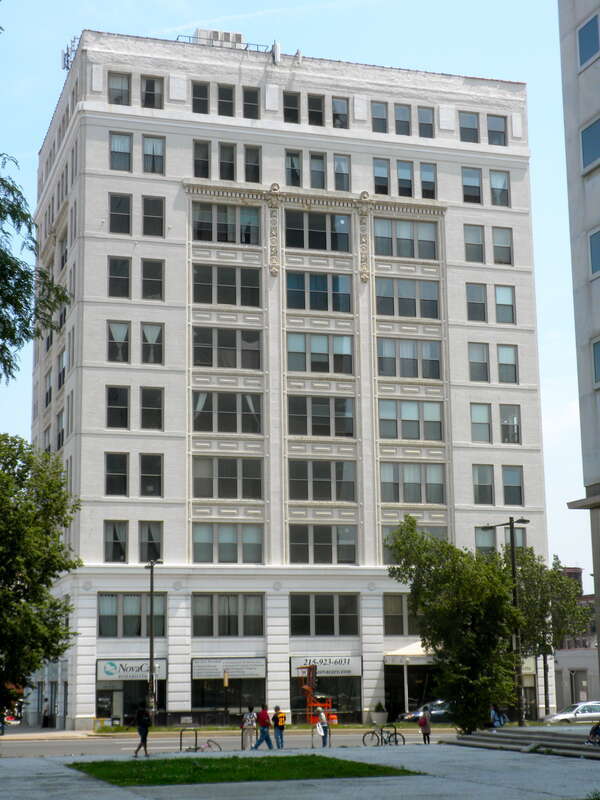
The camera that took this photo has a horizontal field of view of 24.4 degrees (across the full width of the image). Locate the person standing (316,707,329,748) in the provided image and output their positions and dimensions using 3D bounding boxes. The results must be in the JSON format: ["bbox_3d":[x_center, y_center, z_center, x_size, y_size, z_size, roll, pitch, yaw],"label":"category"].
[{"bbox_3d":[0.912,13.186,55.769,0.460,1.614,0.480,-4,-11,14],"label":"person standing"}]

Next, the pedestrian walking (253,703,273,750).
[{"bbox_3d":[-1.430,12.496,52.968,0.720,1.720,0.520,-1,-11,3],"label":"pedestrian walking"}]

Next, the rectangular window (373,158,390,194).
[{"bbox_3d":[5.397,-14.685,91.491,1.082,2.456,0.200,3,-11,-17],"label":"rectangular window"}]

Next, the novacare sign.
[{"bbox_3d":[-9.725,15.647,80.519,4.161,1.246,0.200,3,-11,-17],"label":"novacare sign"}]

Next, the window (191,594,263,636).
[{"bbox_3d":[-3.959,11.996,77.358,4.190,2.382,0.220,3,-12,-17],"label":"window"}]

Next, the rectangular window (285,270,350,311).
[{"bbox_3d":[1.246,-6.800,87.882,4.403,2.550,0.250,3,-12,-17],"label":"rectangular window"}]

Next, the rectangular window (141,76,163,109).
[{"bbox_3d":[-9.200,-19.194,86.671,1.437,2.150,0.200,3,-12,-17],"label":"rectangular window"}]

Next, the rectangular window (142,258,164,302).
[{"bbox_3d":[-8.973,-7.310,84.721,1.448,2.630,0.250,3,-12,-17],"label":"rectangular window"}]

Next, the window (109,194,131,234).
[{"bbox_3d":[-10.731,-11.139,83.221,1.335,2.534,0.150,3,-12,-17],"label":"window"}]

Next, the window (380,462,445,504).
[{"bbox_3d":[7.107,5.236,86.882,4.343,2.522,0.200,3,-12,-17],"label":"window"}]

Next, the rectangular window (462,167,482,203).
[{"bbox_3d":[11.005,-13.624,88.478,1.327,2.368,0.200,3,-12,-17],"label":"rectangular window"}]

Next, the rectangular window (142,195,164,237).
[{"bbox_3d":[-8.489,-10.621,80.455,1.315,2.305,0.220,3,-12,-17],"label":"rectangular window"}]

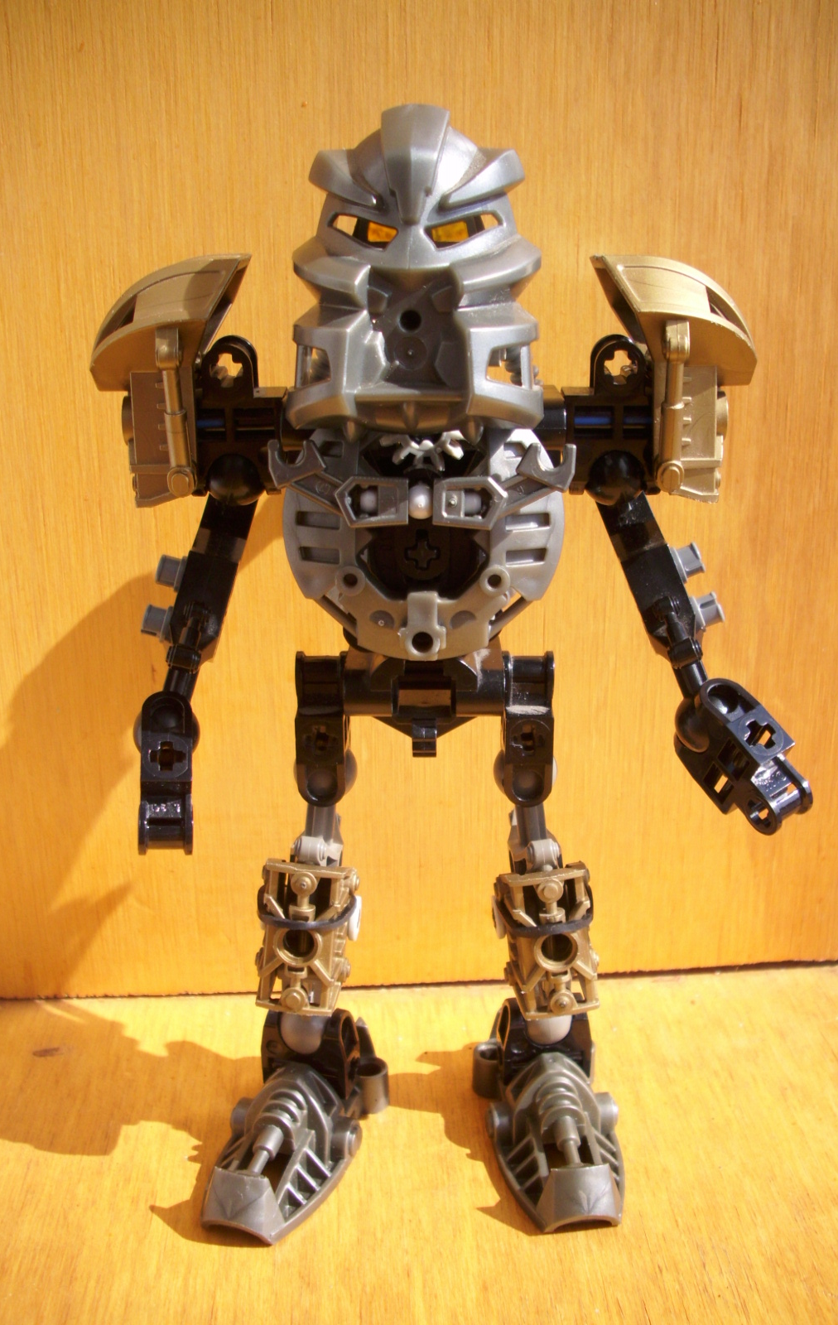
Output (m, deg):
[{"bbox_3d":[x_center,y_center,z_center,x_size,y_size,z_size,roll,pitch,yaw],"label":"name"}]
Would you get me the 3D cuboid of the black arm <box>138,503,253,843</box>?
[{"bbox_3d":[-0.035,0.001,0.181,0.015,0.056,0.017,9,14,-2],"label":"black arm"}]

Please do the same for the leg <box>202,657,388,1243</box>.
[{"bbox_3d":[-0.018,0.039,0.180,0.024,0.076,0.047,2,14,9],"label":"leg"}]

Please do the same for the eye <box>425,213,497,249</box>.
[{"bbox_3d":[0.006,-0.055,0.152,0.009,0.004,0.004,-1,14,0],"label":"eye"}]

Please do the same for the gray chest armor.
[{"bbox_3d":[0.001,-0.017,0.168,0.040,0.035,0.016,-1,14,0],"label":"gray chest armor"}]

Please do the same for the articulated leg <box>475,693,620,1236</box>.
[{"bbox_3d":[0.020,0.039,0.180,0.022,0.076,0.047,-1,14,-3],"label":"articulated leg"}]

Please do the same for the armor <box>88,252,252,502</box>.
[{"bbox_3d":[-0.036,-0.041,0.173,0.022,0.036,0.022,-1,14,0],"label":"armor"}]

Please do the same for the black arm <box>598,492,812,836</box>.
[{"bbox_3d":[0.043,0.000,0.181,0.018,0.054,0.018,-21,13,5],"label":"black arm"}]

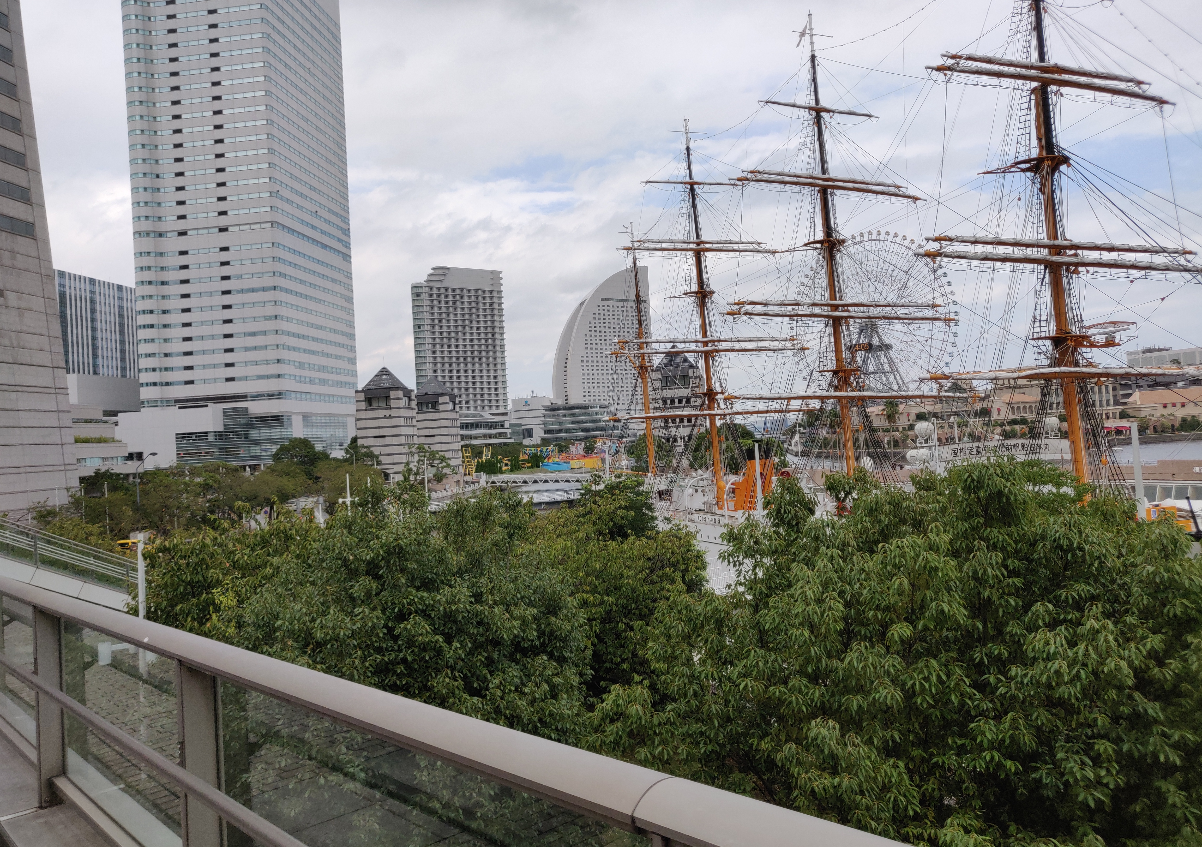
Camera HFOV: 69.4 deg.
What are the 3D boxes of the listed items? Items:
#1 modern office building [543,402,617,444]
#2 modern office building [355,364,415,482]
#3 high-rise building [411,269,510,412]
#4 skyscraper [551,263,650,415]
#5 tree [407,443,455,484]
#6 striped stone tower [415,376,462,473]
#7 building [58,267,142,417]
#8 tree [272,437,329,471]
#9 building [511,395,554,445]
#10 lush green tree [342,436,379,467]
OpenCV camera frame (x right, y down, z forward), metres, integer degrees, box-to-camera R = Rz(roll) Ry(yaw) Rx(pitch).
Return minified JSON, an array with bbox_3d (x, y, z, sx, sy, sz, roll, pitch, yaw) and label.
[{"bbox_3d":[-10.260,1.430,588.910,51.910,30.500,34.000,-3,-1,8],"label":"modern office building"},{"bbox_3d":[-56.190,0.210,228.610,12.000,29.400,11.500,-3,-1,8],"label":"modern office building"},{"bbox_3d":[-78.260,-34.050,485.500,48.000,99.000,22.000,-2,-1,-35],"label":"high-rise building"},{"bbox_3d":[0.100,-53.680,663.190,79.000,132.000,23.000,-2,-1,-35],"label":"skyscraper"},{"bbox_3d":[-26.200,7.430,134.920,7.200,8.590,7.200,-3,-1,8],"label":"tree"},{"bbox_3d":[-50.000,0.540,266.600,12.000,29.400,11.500,-3,-1,8],"label":"striped stone tower"},{"bbox_3d":[-267.630,-23.940,430.780,44.000,91.000,68.000,-3,-1,8],"label":"building"},{"bbox_3d":[-65.470,8.760,189.940,12.500,11.980,12.500,-3,-1,8],"label":"tree"},{"bbox_3d":[-43.060,1.030,595.950,28.890,36.000,32.000,-3,-1,8],"label":"building"},{"bbox_3d":[-52.220,8.300,189.930,8.200,11.490,8.200,-3,-1,8],"label":"lush green tree"}]

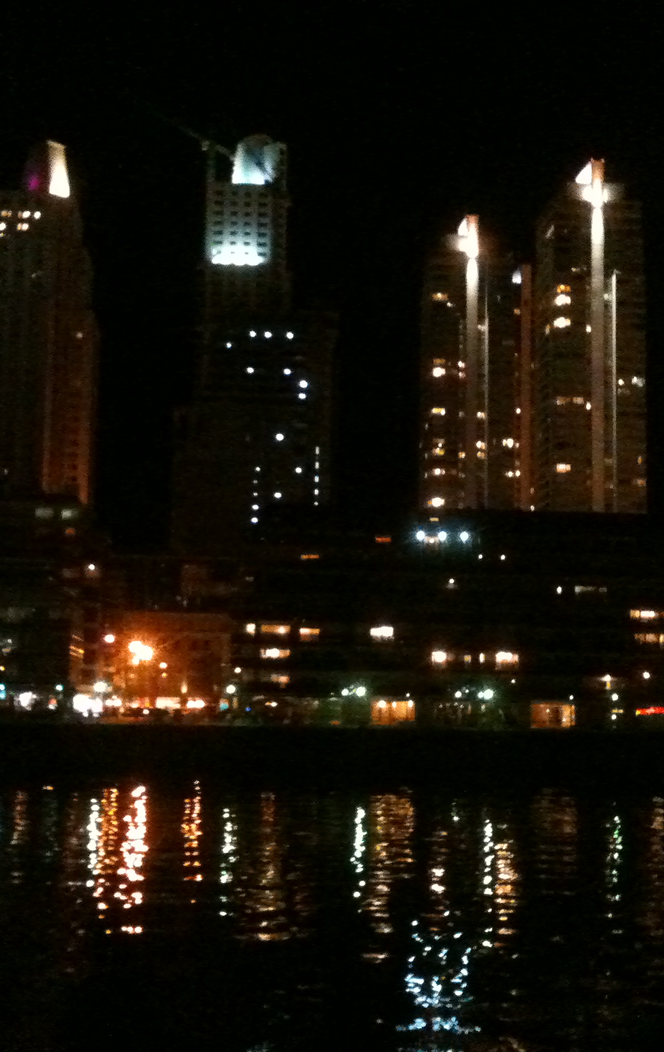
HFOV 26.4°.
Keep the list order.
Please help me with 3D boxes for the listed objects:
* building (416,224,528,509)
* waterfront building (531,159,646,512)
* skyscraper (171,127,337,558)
[{"bbox_3d":[43.630,-20.030,460.310,28.000,161.000,29.000,1,-7,-3],"label":"building"},{"bbox_3d":[73.690,-25.930,410.710,27.500,161.000,29.000,1,-7,-3],"label":"waterfront building"},{"bbox_3d":[-23.540,-32.270,427.470,44.000,175.100,34.000,1,-7,-3],"label":"skyscraper"}]

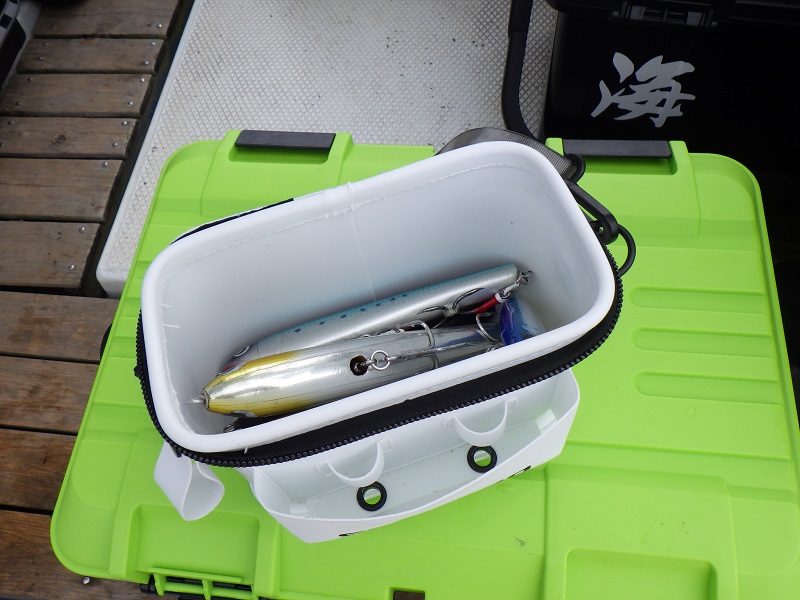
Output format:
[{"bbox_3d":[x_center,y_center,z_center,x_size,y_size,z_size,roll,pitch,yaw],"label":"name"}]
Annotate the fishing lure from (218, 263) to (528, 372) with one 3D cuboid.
[{"bbox_3d":[-0.012,0.011,0.410,0.212,0.025,0.027,-17,107,-14],"label":"fishing lure"}]

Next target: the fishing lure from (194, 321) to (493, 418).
[{"bbox_3d":[-0.022,0.041,0.375,0.177,0.035,0.033,-9,63,-16],"label":"fishing lure"}]

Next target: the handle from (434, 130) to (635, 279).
[{"bbox_3d":[0.079,-0.061,0.386,0.130,0.042,0.052,39,72,19],"label":"handle"}]

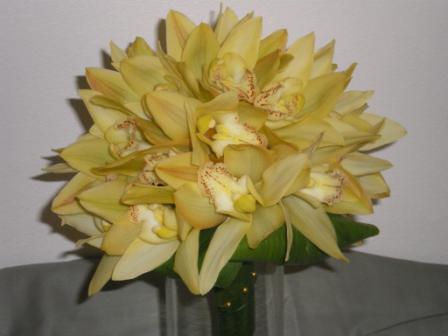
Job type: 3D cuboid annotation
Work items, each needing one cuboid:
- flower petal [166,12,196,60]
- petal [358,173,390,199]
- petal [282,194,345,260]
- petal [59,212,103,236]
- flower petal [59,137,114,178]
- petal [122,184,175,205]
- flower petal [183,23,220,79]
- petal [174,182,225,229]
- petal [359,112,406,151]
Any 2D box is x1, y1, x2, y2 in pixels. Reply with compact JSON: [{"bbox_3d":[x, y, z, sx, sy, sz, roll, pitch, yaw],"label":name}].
[{"bbox_3d":[-0.031,-0.107,0.878,0.027,0.054,0.011,-18,-14,5],"label":"flower petal"},{"bbox_3d":[0.116,0.013,0.828,0.034,0.023,0.010,8,3,-26],"label":"petal"},{"bbox_3d":[0.064,0.043,0.729,0.024,0.066,0.012,-47,12,-12],"label":"petal"},{"bbox_3d":[-0.112,0.045,0.838,0.043,0.018,0.011,15,16,20],"label":"petal"},{"bbox_3d":[-0.098,-0.009,0.762,0.049,0.028,0.012,5,-9,24],"label":"flower petal"},{"bbox_3d":[-0.055,0.020,0.775,0.043,0.017,0.012,0,-33,-27],"label":"petal"},{"bbox_3d":[-0.015,-0.079,0.750,0.026,0.051,0.012,-3,-11,5],"label":"flower petal"},{"bbox_3d":[-0.017,0.029,0.757,0.034,0.030,0.015,-42,6,-26],"label":"petal"},{"bbox_3d":[0.127,-0.029,0.850,0.049,0.026,0.011,-1,-12,-24],"label":"petal"}]

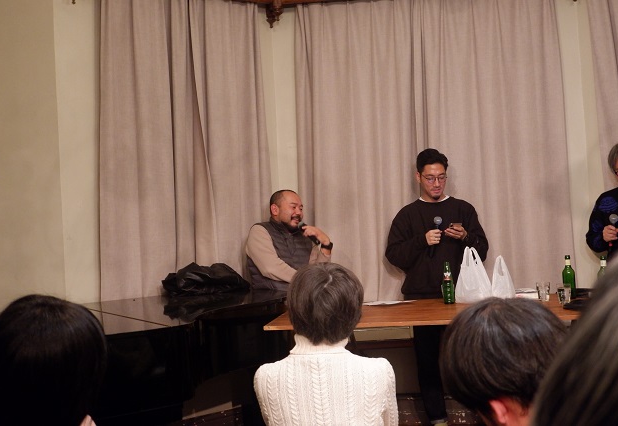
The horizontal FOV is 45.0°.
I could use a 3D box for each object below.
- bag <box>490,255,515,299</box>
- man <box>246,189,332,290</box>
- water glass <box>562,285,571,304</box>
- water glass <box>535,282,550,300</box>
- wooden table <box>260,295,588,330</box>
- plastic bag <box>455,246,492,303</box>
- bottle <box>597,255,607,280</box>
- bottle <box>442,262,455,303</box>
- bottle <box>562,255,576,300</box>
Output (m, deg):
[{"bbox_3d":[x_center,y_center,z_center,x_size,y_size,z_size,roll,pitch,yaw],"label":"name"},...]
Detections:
[{"bbox_3d":[1.092,0.365,4.233,0.125,0.255,0.110,-3,1,0],"label":"bag"},{"bbox_3d":[-0.019,0.576,4.461,0.600,1.432,0.800,-4,1,-40],"label":"man"},{"bbox_3d":[1.360,0.434,3.985,0.073,0.100,0.073,-3,1,0],"label":"water glass"},{"bbox_3d":[1.291,0.434,4.140,0.073,0.100,0.073,-3,1,0],"label":"water glass"},{"bbox_3d":[0.770,0.887,3.984,1.900,0.750,0.740,-3,1,4],"label":"wooden table"},{"bbox_3d":[0.916,0.344,4.207,0.195,0.315,0.150,-3,1,0],"label":"plastic bag"},{"bbox_3d":[1.595,0.356,4.034,0.073,0.245,0.073,-3,1,0],"label":"bottle"},{"bbox_3d":[0.783,0.389,4.202,0.062,0.238,0.062,-3,1,0],"label":"bottle"},{"bbox_3d":[1.447,0.353,4.183,0.073,0.245,0.073,-3,1,0],"label":"bottle"}]

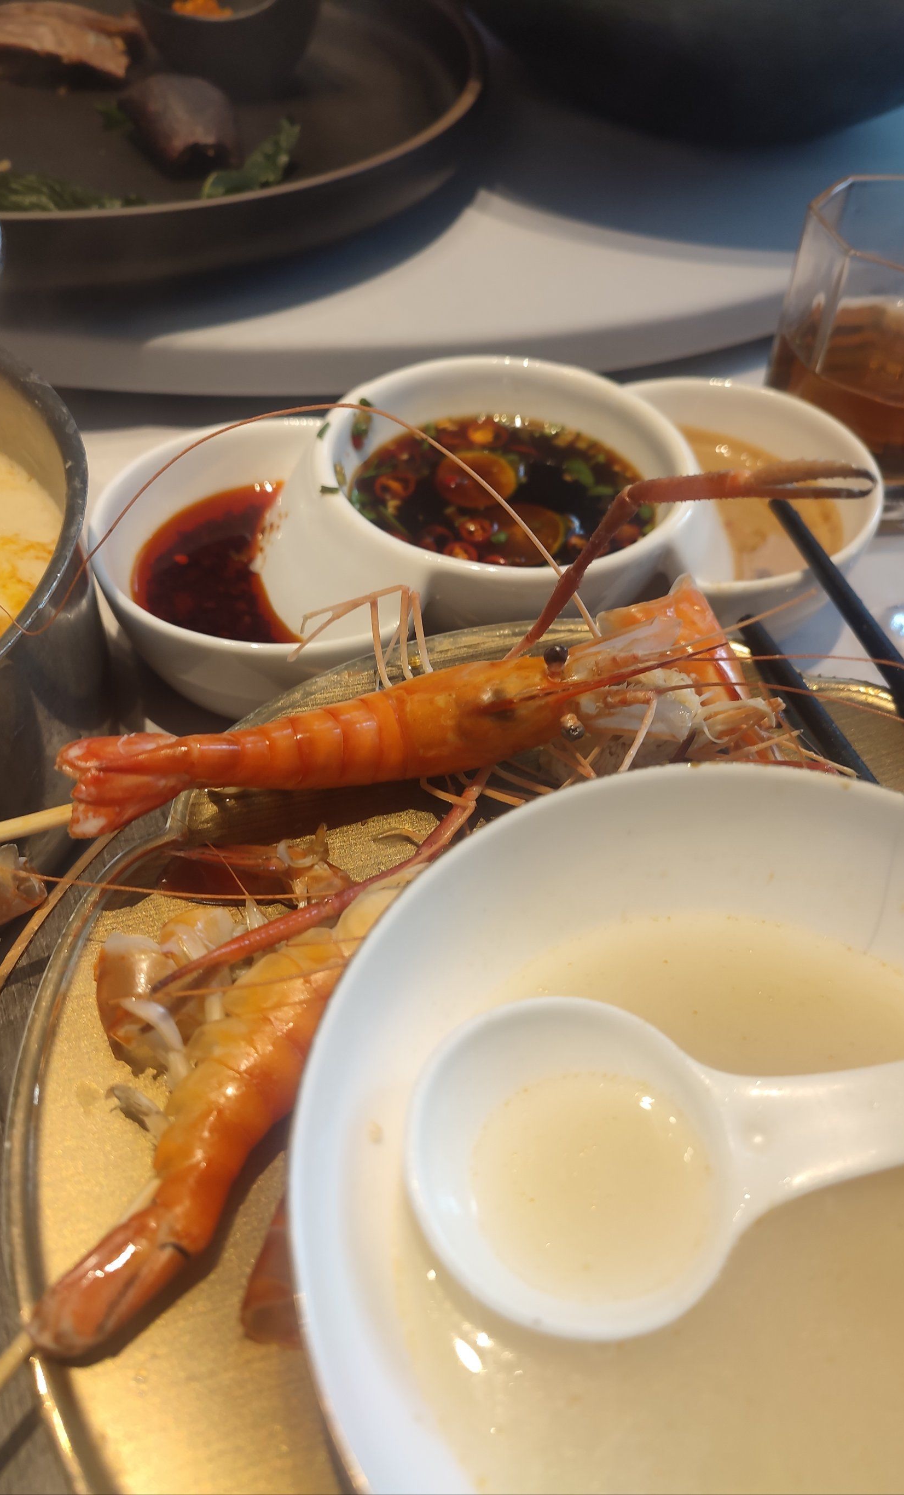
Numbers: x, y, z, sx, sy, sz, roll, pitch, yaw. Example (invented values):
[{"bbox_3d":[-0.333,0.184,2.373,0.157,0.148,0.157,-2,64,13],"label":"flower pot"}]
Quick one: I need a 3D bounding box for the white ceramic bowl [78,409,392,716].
[{"bbox_3d":[-0.049,-0.044,0.298,0.092,0.045,0.097,1,49,-1],"label":"white ceramic bowl"}]

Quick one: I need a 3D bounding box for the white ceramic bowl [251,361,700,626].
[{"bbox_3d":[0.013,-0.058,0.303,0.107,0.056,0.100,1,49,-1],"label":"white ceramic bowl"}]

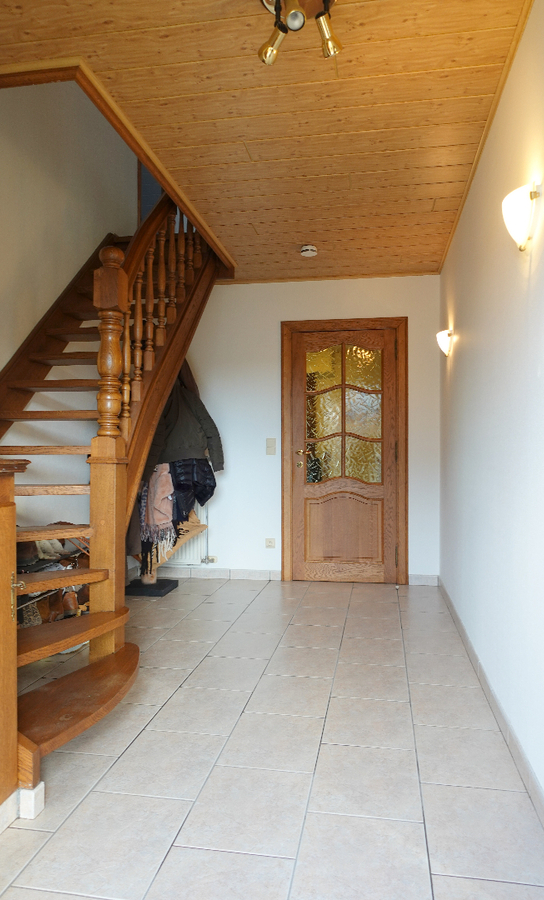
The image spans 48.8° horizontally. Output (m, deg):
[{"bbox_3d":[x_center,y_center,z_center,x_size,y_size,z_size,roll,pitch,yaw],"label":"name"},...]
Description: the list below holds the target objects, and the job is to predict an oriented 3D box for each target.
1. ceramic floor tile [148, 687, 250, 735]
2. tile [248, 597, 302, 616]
[{"bbox_3d":[-0.282,1.057,2.431,0.330,0.010,0.409,0,0,10],"label":"ceramic floor tile"},{"bbox_3d":[0.011,1.062,4.055,0.330,0.010,0.409,0,0,10],"label":"tile"}]

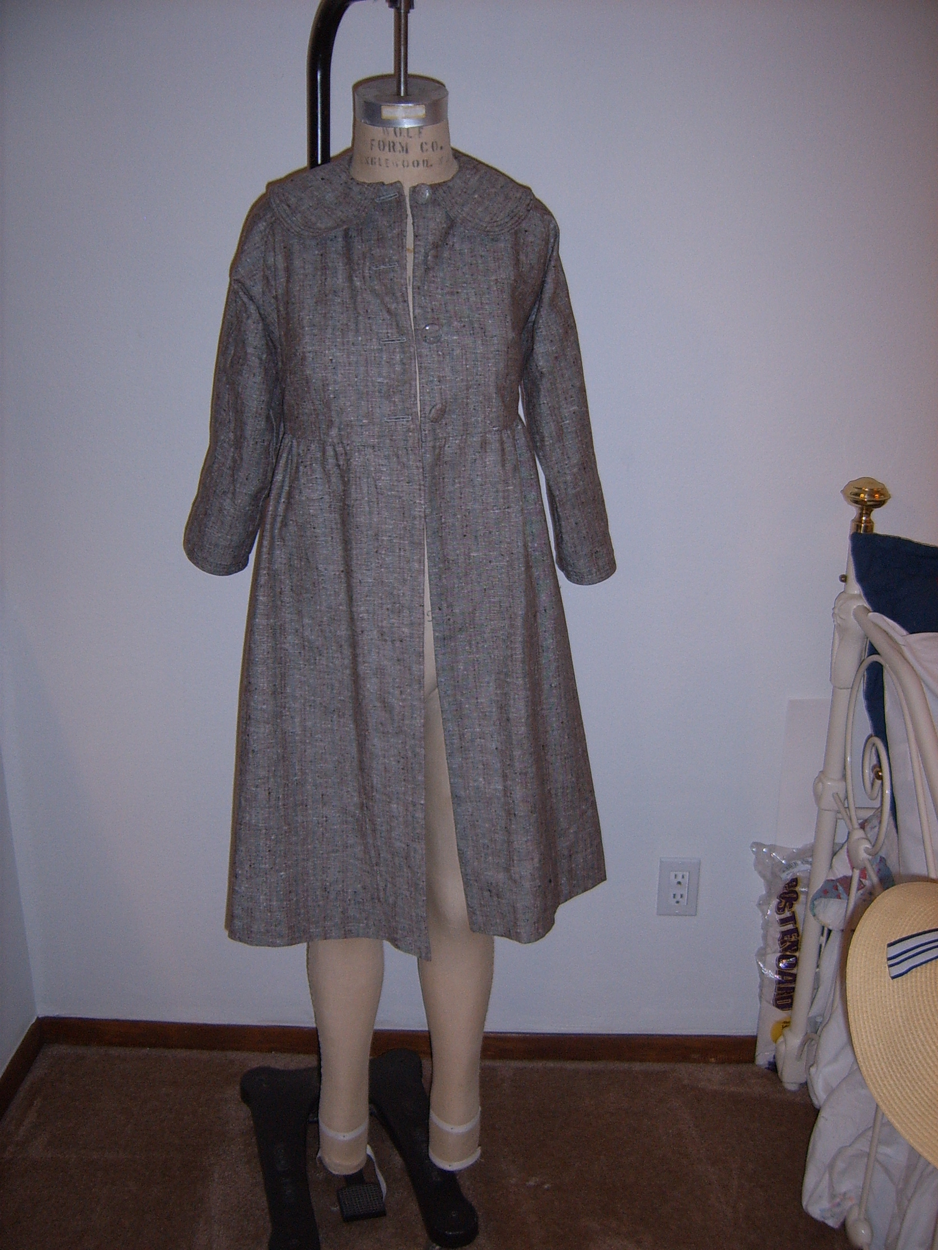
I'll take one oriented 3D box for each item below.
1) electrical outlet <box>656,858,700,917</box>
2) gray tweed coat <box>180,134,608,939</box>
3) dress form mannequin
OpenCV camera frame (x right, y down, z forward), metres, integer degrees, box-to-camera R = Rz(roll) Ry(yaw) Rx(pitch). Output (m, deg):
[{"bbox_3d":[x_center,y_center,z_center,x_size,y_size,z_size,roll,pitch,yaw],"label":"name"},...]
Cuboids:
[{"bbox_3d":[0.365,0.457,2.200,0.070,0.114,0.008,1,18,3],"label":"electrical outlet"},{"bbox_3d":[-0.086,-0.075,1.575,0.530,0.980,0.310,-1,18,-4],"label":"gray tweed coat"},{"bbox_3d":[-0.083,0.082,1.632,0.345,1.470,0.250,-1,18,-4],"label":"dress form mannequin"}]

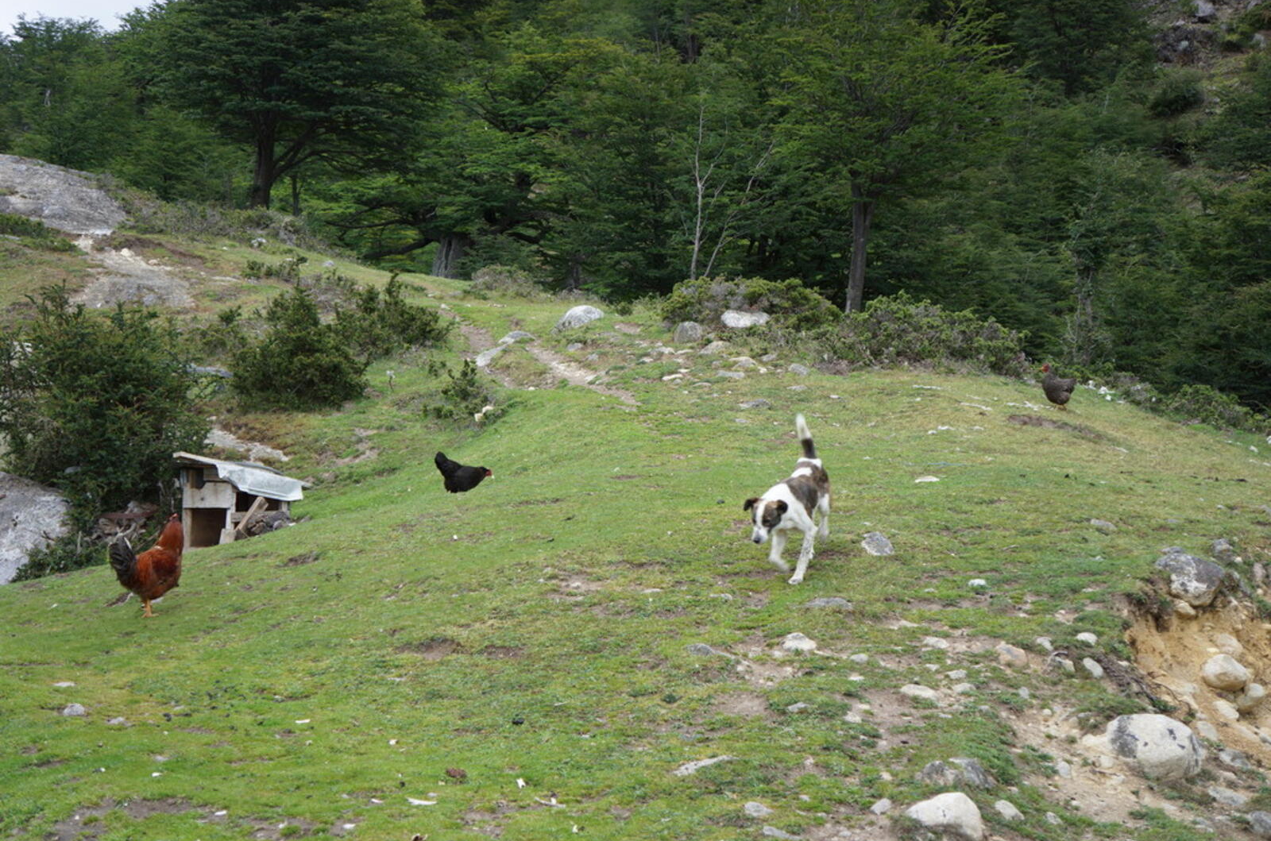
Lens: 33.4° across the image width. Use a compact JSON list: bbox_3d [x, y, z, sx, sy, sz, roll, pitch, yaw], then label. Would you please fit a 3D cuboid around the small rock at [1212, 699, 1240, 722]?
[{"bbox_3d":[2.401,1.176,8.600,0.109,0.088,0.100,0,2,0],"label":"small rock"}]

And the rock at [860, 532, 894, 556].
[{"bbox_3d":[1.233,0.630,10.800,0.170,0.100,0.140,0,4,7],"label":"rock"}]

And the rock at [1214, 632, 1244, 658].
[{"bbox_3d":[2.605,0.987,9.300,0.127,0.108,0.120,0,2,0],"label":"rock"}]

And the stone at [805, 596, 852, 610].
[{"bbox_3d":[0.859,0.810,9.400,0.200,0.050,0.160,0,4,5],"label":"stone"}]

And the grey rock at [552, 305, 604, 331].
[{"bbox_3d":[-0.655,-1.188,24.500,0.580,0.280,0.420,0,4,-2],"label":"grey rock"}]

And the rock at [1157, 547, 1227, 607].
[{"bbox_3d":[2.540,0.718,9.700,0.310,0.250,0.270,1,4,15],"label":"rock"}]

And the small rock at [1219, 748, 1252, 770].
[{"bbox_3d":[2.097,1.184,7.400,0.110,0.065,0.090,1,4,16],"label":"small rock"}]

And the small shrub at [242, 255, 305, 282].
[{"bbox_3d":[-5.802,-2.437,34.000,0.974,0.409,0.800,0,2,0],"label":"small shrub"}]

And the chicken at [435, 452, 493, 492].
[{"bbox_3d":[-1.200,0.367,14.800,0.420,0.310,0.200,1,3,12],"label":"chicken"}]

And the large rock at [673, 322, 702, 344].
[{"bbox_3d":[0.554,-0.933,22.500,0.330,0.220,0.280,0,4,1],"label":"large rock"}]

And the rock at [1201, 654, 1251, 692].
[{"bbox_3d":[2.287,0.978,8.200,0.190,0.130,0.160,1,4,16],"label":"rock"}]

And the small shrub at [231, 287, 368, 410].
[{"bbox_3d":[-3.332,-0.713,21.000,1.318,1.159,1.250,0,2,0],"label":"small shrub"}]

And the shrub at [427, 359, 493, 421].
[{"bbox_3d":[-1.526,-0.260,18.500,0.580,0.530,0.520,0,4,-5],"label":"shrub"}]

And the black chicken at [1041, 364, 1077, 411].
[{"bbox_3d":[3.703,-0.295,18.500,0.350,0.420,0.200,-1,3,-18],"label":"black chicken"}]

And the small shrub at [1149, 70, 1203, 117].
[{"bbox_3d":[16.591,-10.048,65.000,1.655,1.417,1.600,0,2,0],"label":"small shrub"}]

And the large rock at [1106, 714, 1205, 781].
[{"bbox_3d":[1.937,1.219,7.900,0.363,0.239,0.300,0,2,0],"label":"large rock"}]

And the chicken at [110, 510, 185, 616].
[{"bbox_3d":[-2.496,0.739,10.800,0.420,0.530,0.210,-1,3,-25],"label":"chicken"}]

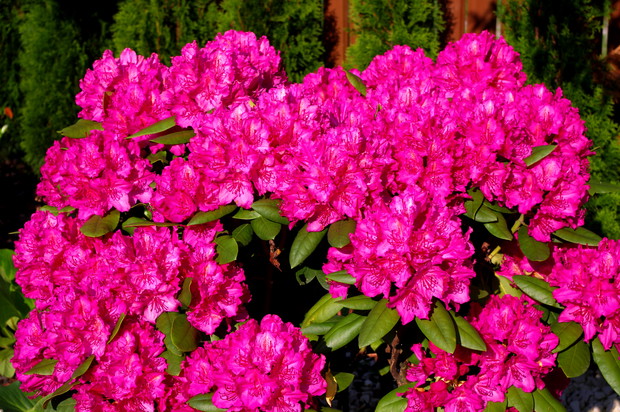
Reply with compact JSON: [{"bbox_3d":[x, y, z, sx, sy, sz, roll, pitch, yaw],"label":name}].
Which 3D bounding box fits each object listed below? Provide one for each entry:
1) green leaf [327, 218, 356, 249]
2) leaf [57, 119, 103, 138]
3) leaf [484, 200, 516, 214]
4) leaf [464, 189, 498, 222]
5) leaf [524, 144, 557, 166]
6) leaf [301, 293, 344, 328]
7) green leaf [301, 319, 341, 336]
[{"bbox_3d":[0.046,0.040,1.830,0.040,0.012,0.052,6,47,5],"label":"green leaf"},{"bbox_3d":[-0.340,-0.116,1.940,0.079,0.012,0.037,-6,27,-7],"label":"leaf"},{"bbox_3d":[0.280,0.000,1.900,0.060,0.012,0.035,16,24,0],"label":"leaf"},{"bbox_3d":[0.250,-0.001,1.870,0.036,0.013,0.060,-25,55,-30],"label":"leaf"},{"bbox_3d":[0.335,-0.074,1.880,0.065,0.012,0.035,-25,38,-18],"label":"leaf"},{"bbox_3d":[0.018,0.146,1.790,0.069,0.014,0.034,-36,43,-17],"label":"leaf"},{"bbox_3d":[0.017,0.167,1.800,0.060,0.013,0.032,-11,24,-14],"label":"green leaf"}]

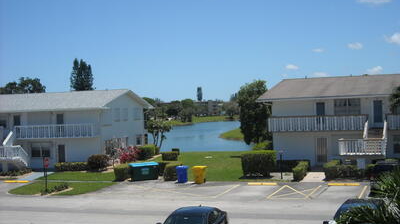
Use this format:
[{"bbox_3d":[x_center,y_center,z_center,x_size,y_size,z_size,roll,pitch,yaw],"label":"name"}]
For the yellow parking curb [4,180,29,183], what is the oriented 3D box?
[{"bbox_3d":[-12.557,4.776,42.700,1.880,0.140,0.200,-2,0,17],"label":"yellow parking curb"}]

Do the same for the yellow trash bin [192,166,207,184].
[{"bbox_3d":[0.013,3.974,39.300,0.850,1.130,0.700,-2,0,-44],"label":"yellow trash bin"}]

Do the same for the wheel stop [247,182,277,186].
[{"bbox_3d":[3.824,4.450,38.300,1.830,0.140,0.190,-2,0,17],"label":"wheel stop"}]

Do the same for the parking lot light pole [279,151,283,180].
[{"bbox_3d":[5.335,3.482,41.000,0.250,1.920,0.250,-2,0,17],"label":"parking lot light pole"}]

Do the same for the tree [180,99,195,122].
[{"bbox_3d":[-5.625,-0.519,270.000,5.800,10.200,5.800,-2,0,17],"label":"tree"}]

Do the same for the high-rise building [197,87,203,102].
[{"bbox_3d":[-0.288,-9.615,600.000,6.000,30.000,6.000,-2,0,17],"label":"high-rise building"}]

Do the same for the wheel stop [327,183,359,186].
[{"bbox_3d":[8.469,4.282,36.700,1.830,0.140,0.190,-2,0,17],"label":"wheel stop"}]

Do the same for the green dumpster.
[{"bbox_3d":[-3.727,4.049,41.900,1.850,1.220,1.100,-2,0,-18],"label":"green dumpster"}]

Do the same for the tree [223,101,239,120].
[{"bbox_3d":[15.401,-0.745,310.000,8.000,9.800,7.500,-2,0,0],"label":"tree"}]

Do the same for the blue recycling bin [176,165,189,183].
[{"bbox_3d":[-1.098,3.916,39.600,0.730,1.100,0.630,-2,0,-41],"label":"blue recycling bin"}]

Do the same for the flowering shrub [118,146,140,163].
[{"bbox_3d":[-6.270,3.798,55.500,1.850,1.450,1.600,-2,0,17],"label":"flowering shrub"}]

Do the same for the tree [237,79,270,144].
[{"bbox_3d":[6.577,0.183,76.000,4.100,8.000,4.100,-2,0,17],"label":"tree"}]

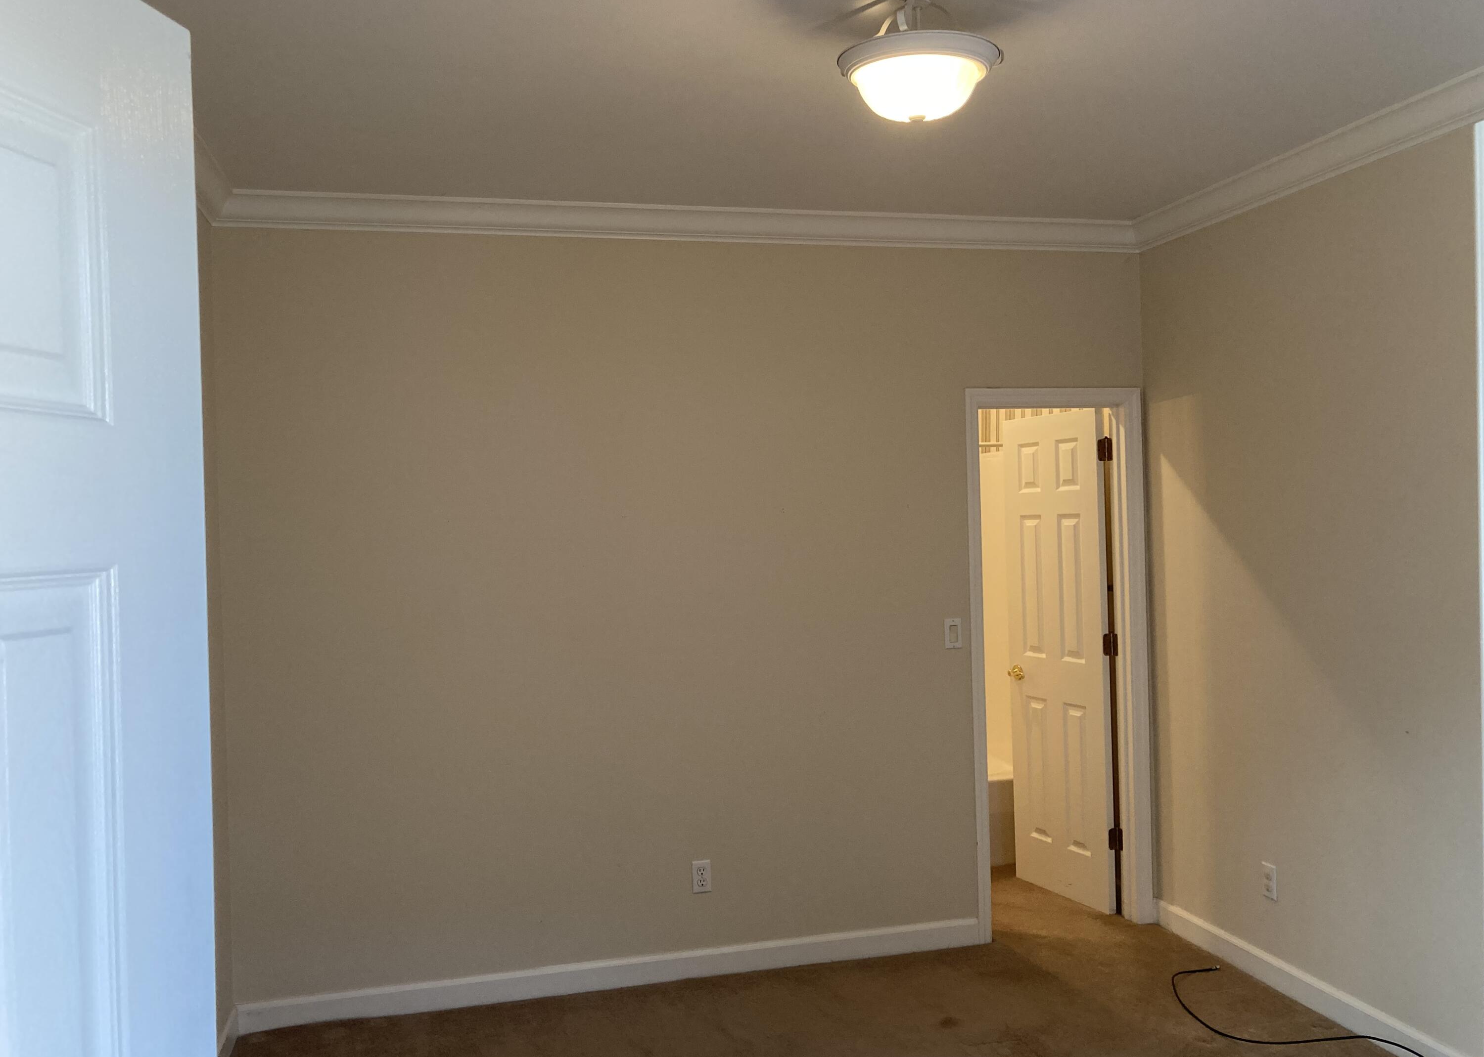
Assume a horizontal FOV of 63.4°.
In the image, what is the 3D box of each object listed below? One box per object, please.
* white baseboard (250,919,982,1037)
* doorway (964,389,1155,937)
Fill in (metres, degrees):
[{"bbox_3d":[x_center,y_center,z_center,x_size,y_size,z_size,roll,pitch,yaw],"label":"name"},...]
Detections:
[{"bbox_3d":[-0.379,1.568,4.247,2.622,0.100,0.018,-2,0,-14],"label":"white baseboard"},{"bbox_3d":[1.220,0.513,4.698,0.744,2.103,0.120,-2,0,-14],"label":"doorway"}]

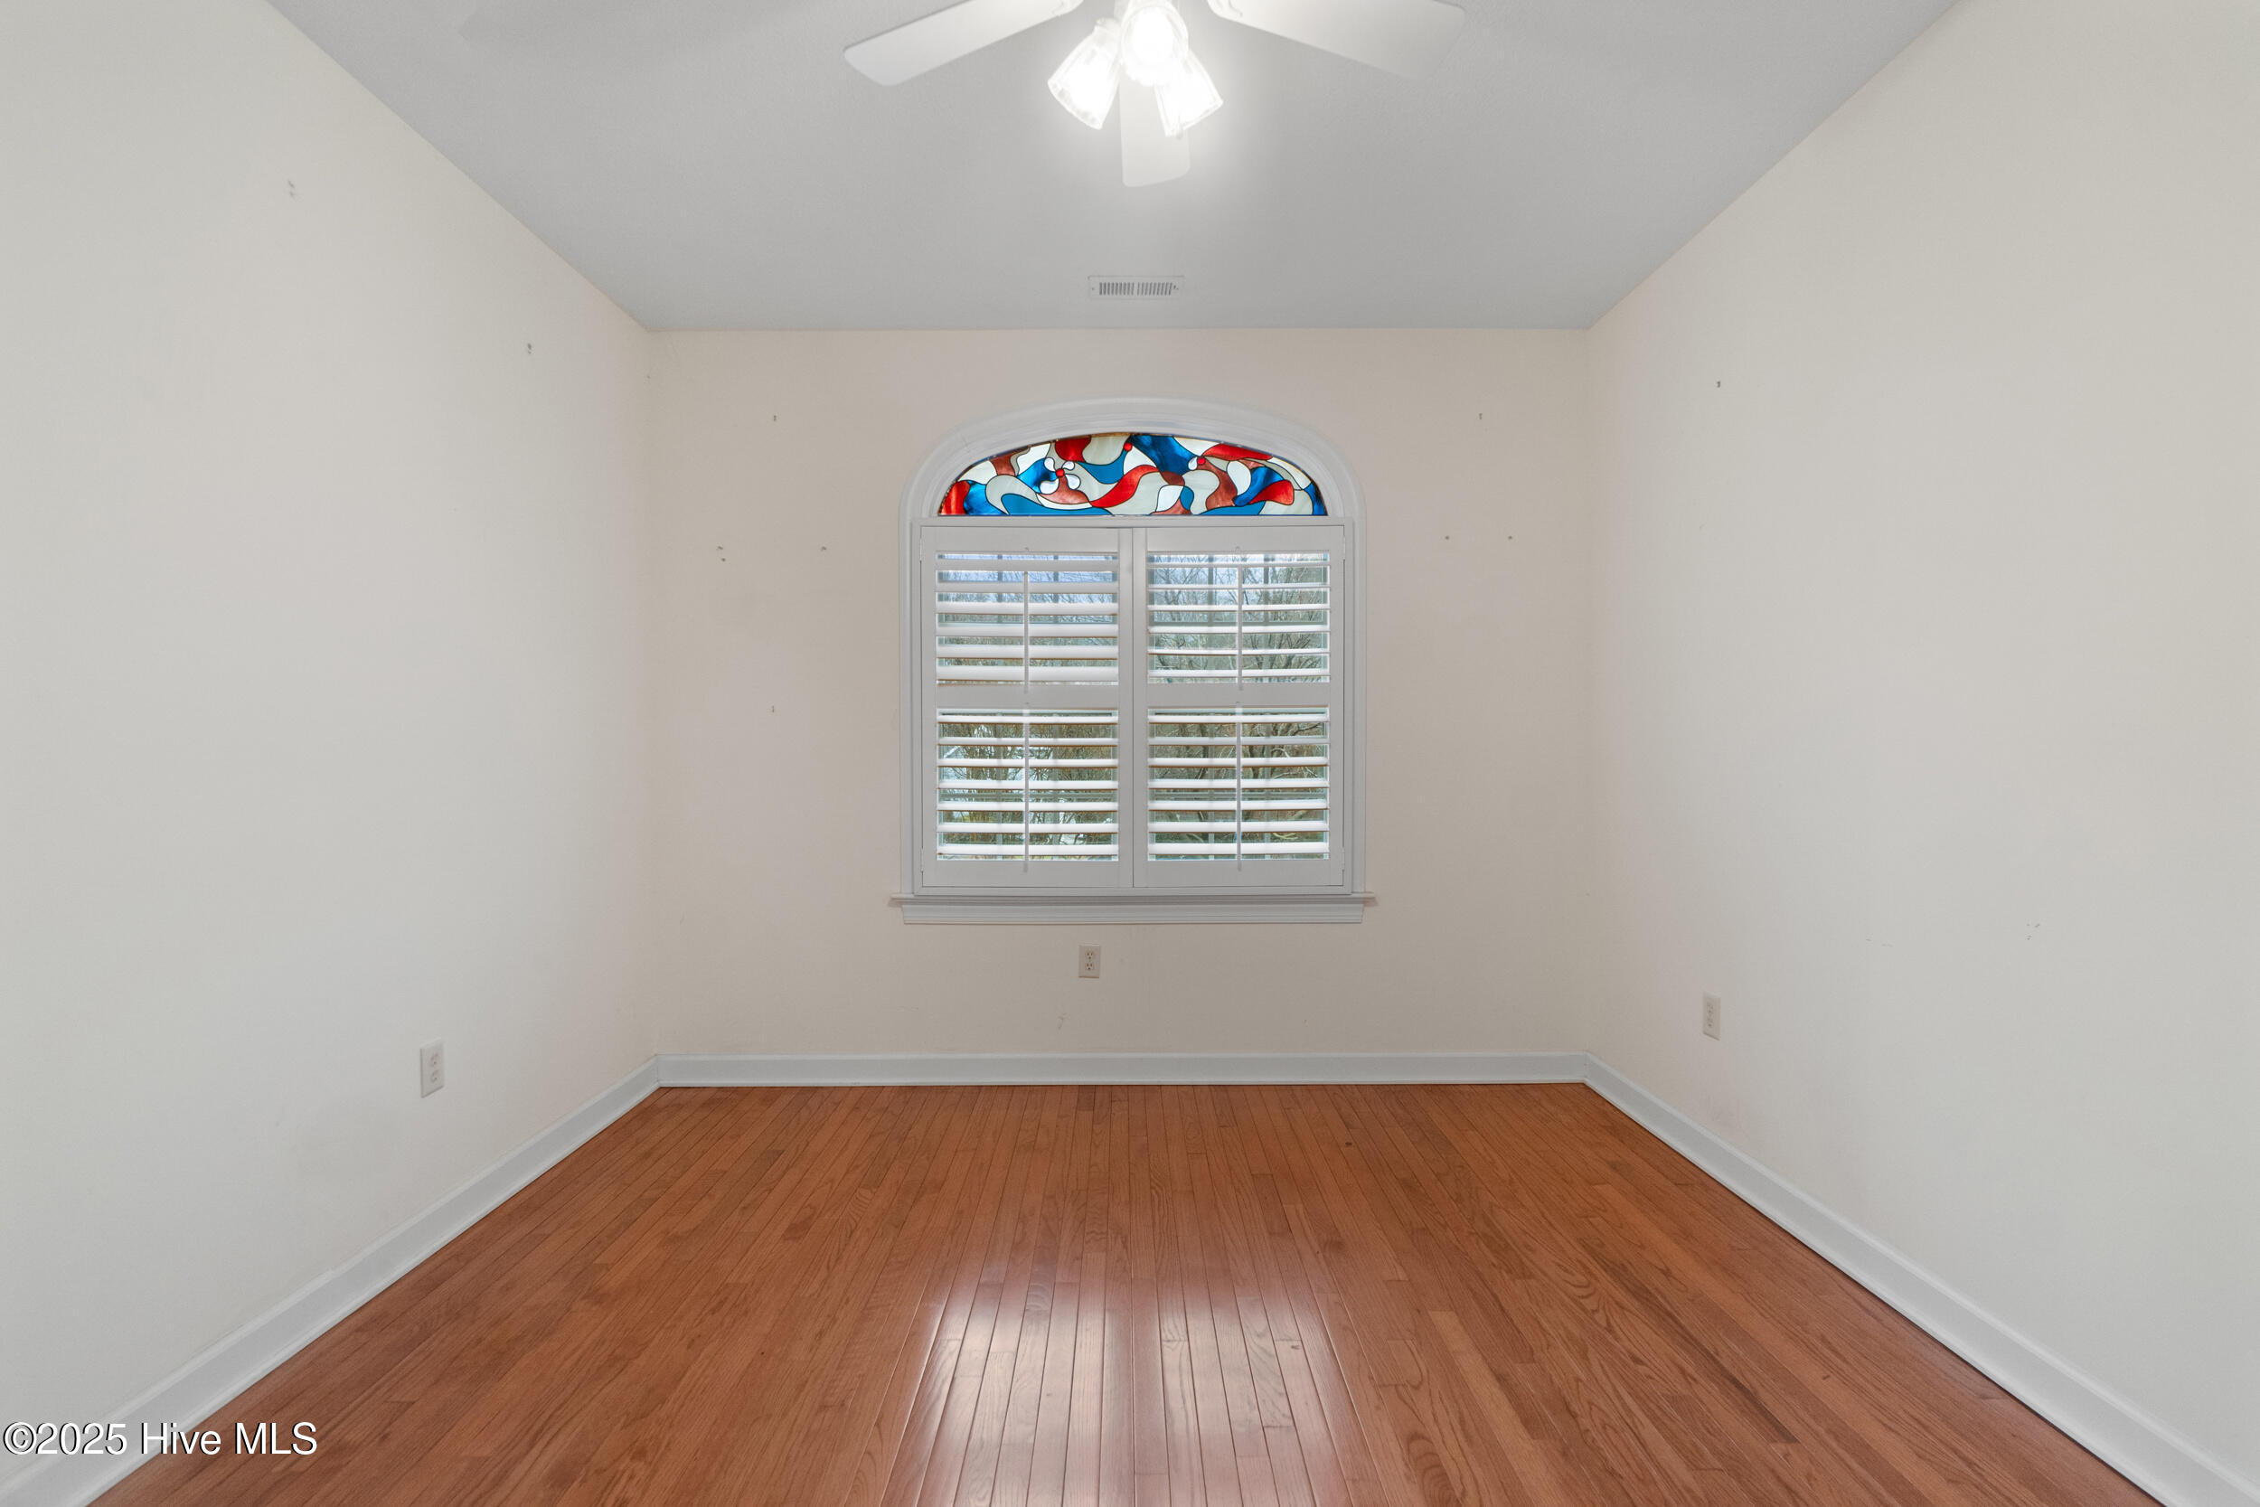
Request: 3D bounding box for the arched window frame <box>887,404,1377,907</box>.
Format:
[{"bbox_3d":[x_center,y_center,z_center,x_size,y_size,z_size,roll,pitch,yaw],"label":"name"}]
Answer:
[{"bbox_3d":[0.003,-0.334,3.360,1.680,1.880,0.120,0,0,0],"label":"arched window frame"}]

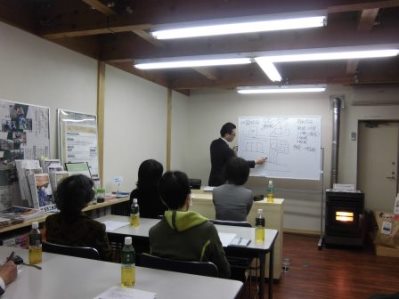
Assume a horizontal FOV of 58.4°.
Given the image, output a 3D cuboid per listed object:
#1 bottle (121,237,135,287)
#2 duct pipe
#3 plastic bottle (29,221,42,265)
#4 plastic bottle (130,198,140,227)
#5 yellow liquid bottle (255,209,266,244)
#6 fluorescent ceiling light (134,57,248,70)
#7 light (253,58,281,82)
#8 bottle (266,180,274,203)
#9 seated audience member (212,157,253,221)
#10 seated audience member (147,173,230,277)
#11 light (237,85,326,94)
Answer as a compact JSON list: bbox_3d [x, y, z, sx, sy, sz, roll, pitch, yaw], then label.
[{"bbox_3d":[-0.327,0.515,1.648,0.064,0.215,0.064,1,0,0],"label":"bottle"},{"bbox_3d":[2.017,-0.101,5.282,0.115,1.334,0.115,1,0,19],"label":"duct pipe"},{"bbox_3d":[-0.881,0.500,1.925,0.064,0.215,0.064,1,0,19],"label":"plastic bottle"},{"bbox_3d":[-0.509,0.505,2.848,0.064,0.215,0.064,1,0,19],"label":"plastic bottle"},{"bbox_3d":[0.451,0.567,2.624,0.068,0.232,0.068,1,1,18],"label":"yellow liquid bottle"},{"bbox_3d":[-0.089,-0.847,3.480,1.210,0.080,0.075,1,1,18],"label":"fluorescent ceiling light"},{"bbox_3d":[0.813,-0.928,4.060,0.150,0.100,1.230,1,0,19],"label":"light"},{"bbox_3d":[0.774,0.459,3.886,0.069,0.225,0.069,1,1,18],"label":"bottle"},{"bbox_3d":[0.354,0.726,3.489,0.440,1.300,0.620,1,1,18],"label":"seated audience member"},{"bbox_3d":[-0.014,0.735,2.307,0.500,1.200,0.720,2,0,22],"label":"seated audience member"},{"bbox_3d":[1.142,-0.840,5.046,1.235,0.100,0.150,1,0,19],"label":"light"}]

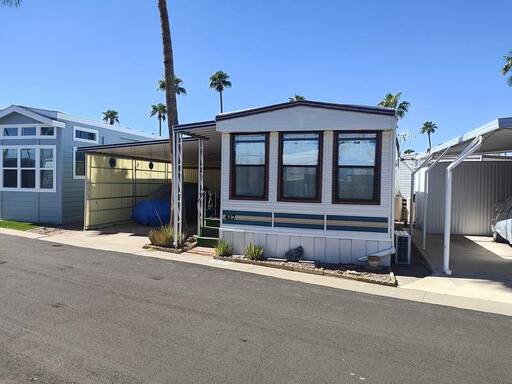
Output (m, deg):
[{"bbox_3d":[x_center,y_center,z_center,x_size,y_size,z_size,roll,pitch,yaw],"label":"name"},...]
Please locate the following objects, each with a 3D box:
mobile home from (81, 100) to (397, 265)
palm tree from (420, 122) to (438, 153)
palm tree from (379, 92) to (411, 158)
[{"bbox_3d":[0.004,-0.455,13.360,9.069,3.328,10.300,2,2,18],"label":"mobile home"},{"bbox_3d":[27.864,-5.654,59.824,2.850,11.597,2.850,2,2,18],"label":"palm tree"},{"bbox_3d":[13.636,-4.585,36.856,3.200,10.477,3.200,2,2,18],"label":"palm tree"}]

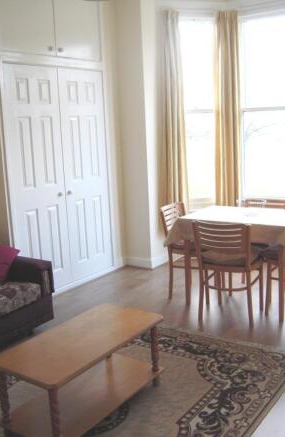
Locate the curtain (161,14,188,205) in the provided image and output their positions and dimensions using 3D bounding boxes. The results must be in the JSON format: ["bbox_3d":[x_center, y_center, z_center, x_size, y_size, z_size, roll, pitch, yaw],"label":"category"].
[{"bbox_3d":[0.369,-0.980,5.111,0.310,2.360,0.150,-3,11,-1],"label":"curtain"}]

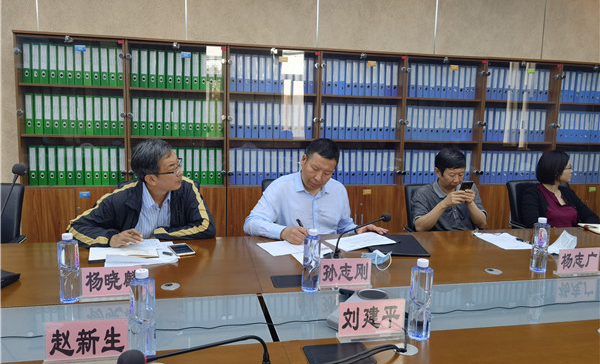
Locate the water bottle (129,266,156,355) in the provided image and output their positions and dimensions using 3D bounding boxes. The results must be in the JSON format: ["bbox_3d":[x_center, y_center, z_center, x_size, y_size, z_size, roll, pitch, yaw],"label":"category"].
[{"bbox_3d":[-0.418,0.340,1.241,0.066,0.228,0.066,0,7,-12],"label":"water bottle"}]

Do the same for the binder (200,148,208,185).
[{"bbox_3d":[-0.858,-0.145,4.186,0.060,0.318,0.285,0,7,-12],"label":"binder"}]

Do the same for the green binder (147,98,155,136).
[{"bbox_3d":[-1.269,-0.554,4.048,0.060,0.318,0.285,0,7,-12],"label":"green binder"}]

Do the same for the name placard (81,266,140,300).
[{"bbox_3d":[-0.645,0.347,1.610,0.200,0.110,0.042,0,7,-11],"label":"name placard"}]

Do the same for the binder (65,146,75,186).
[{"bbox_3d":[-1.917,-0.146,3.985,0.059,0.317,0.280,0,7,-11],"label":"binder"}]

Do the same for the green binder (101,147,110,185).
[{"bbox_3d":[-1.637,-0.148,4.006,0.064,0.318,0.285,0,7,-12],"label":"green binder"}]

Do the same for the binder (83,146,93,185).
[{"bbox_3d":[-1.765,-0.148,3.980,0.064,0.318,0.285,0,7,-12],"label":"binder"}]

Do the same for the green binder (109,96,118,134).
[{"bbox_3d":[-1.557,-0.553,3.989,0.060,0.318,0.285,0,7,-12],"label":"green binder"}]

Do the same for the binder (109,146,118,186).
[{"bbox_3d":[-1.572,-0.147,4.018,0.060,0.315,0.280,0,7,-12],"label":"binder"}]

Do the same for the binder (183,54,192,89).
[{"bbox_3d":[-0.968,-0.948,4.044,0.064,0.318,0.285,0,7,-12],"label":"binder"}]

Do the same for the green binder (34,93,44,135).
[{"bbox_3d":[-2.105,-0.555,3.857,0.060,0.315,0.280,0,7,-12],"label":"green binder"}]

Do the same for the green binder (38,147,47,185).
[{"bbox_3d":[-2.105,-0.146,3.909,0.064,0.318,0.285,0,7,-12],"label":"green binder"}]

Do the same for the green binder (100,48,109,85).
[{"bbox_3d":[-1.608,-0.949,3.927,0.060,0.318,0.285,0,7,-12],"label":"green binder"}]

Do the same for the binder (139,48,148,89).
[{"bbox_3d":[-1.307,-0.947,3.974,0.064,0.318,0.285,0,7,-12],"label":"binder"}]

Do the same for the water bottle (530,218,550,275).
[{"bbox_3d":[1.027,0.265,1.997,0.063,0.230,0.063,0,7,-12],"label":"water bottle"}]

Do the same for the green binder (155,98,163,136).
[{"bbox_3d":[-1.202,-0.552,4.046,0.064,0.318,0.285,0,7,-12],"label":"green binder"}]

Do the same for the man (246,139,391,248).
[{"bbox_3d":[0.082,0.395,2.682,0.780,1.285,0.750,0,7,-12],"label":"man"}]

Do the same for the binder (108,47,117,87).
[{"bbox_3d":[-1.555,-0.955,3.960,0.059,0.317,0.280,0,7,-11],"label":"binder"}]

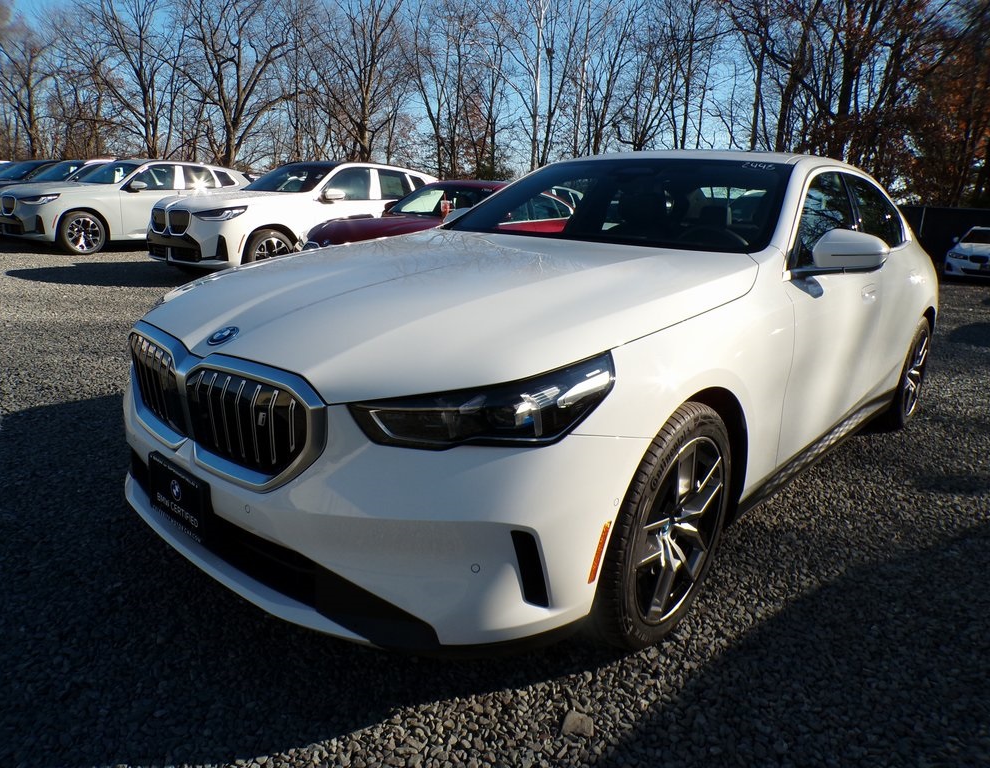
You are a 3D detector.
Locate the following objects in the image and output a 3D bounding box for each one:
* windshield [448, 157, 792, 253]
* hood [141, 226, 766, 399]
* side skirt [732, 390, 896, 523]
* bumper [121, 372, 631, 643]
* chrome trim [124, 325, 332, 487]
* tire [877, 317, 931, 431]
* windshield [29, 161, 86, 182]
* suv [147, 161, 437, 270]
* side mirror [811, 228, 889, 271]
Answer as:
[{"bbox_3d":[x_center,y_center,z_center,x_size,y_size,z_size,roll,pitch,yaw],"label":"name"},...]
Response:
[{"bbox_3d":[0.475,-0.783,2.966,1.450,0.420,0.870,15,18,39],"label":"windshield"},{"bbox_3d":[-0.195,-0.317,2.329,1.630,0.350,1.640,15,18,39],"label":"hood"},{"bbox_3d":[1.406,0.252,3.008,0.120,0.180,2.100,15,18,39],"label":"side skirt"},{"bbox_3d":[-0.585,0.192,1.992,1.870,0.570,0.650,15,18,39],"label":"bumper"},{"bbox_3d":[-0.721,0.037,1.777,0.960,0.310,0.150,15,18,39],"label":"chrome trim"},{"bbox_3d":[2.345,-0.086,4.168,0.260,0.700,0.700,15,18,39],"label":"tire"},{"bbox_3d":[-8.767,-4.240,14.166,1.480,0.470,0.750,14,18,37],"label":"windshield"},{"bbox_3d":[-2.455,-2.378,10.259,1.920,1.660,4.755,14,17,36],"label":"suv"},{"bbox_3d":[1.195,-0.448,2.401,0.240,0.155,0.200,15,18,39],"label":"side mirror"}]

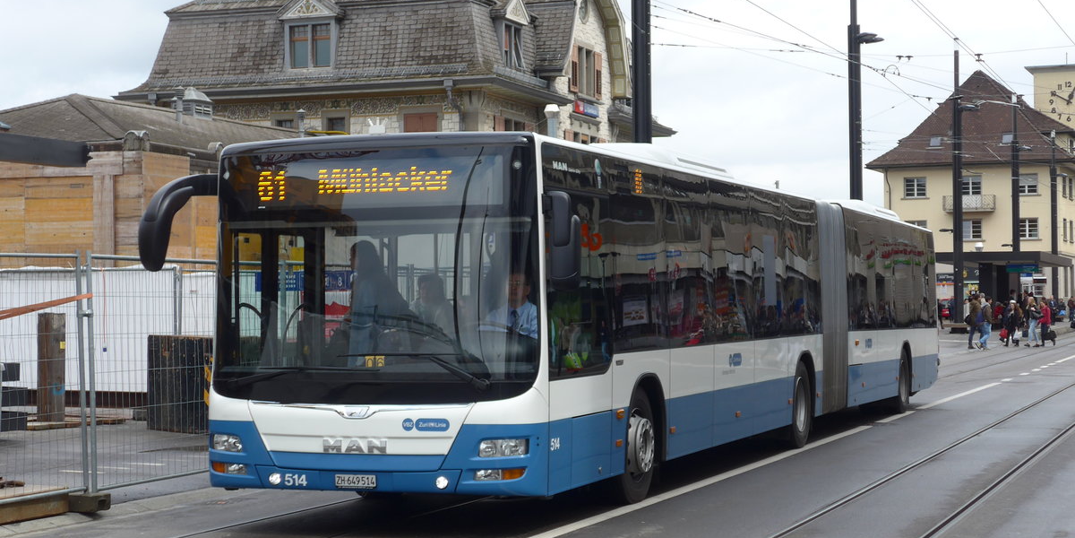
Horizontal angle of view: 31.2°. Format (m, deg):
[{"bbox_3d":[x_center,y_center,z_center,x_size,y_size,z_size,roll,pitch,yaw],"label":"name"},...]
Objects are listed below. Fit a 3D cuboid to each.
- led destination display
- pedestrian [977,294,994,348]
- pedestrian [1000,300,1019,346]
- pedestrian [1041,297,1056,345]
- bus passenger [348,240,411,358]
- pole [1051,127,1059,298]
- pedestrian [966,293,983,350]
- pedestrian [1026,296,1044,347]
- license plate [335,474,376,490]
[{"bbox_3d":[-1.205,-0.603,13.314,2.126,0.400,0.100,0,-1,20],"label":"led destination display"},{"bbox_3d":[14.000,1.718,60.300,0.520,1.652,0.500,0,-1,-18],"label":"pedestrian"},{"bbox_3d":[15.325,1.778,62.500,0.450,1.492,0.520,1,-1,-38],"label":"pedestrian"},{"bbox_3d":[16.893,1.743,63.700,0.500,1.618,0.500,0,-1,-18],"label":"pedestrian"},{"bbox_3d":[-1.243,0.638,14.789,0.420,1.710,0.500,0,-1,20],"label":"bus passenger"},{"bbox_3d":[34.083,-2.934,127.049,0.420,12.388,0.420,0,-1,20],"label":"pole"},{"bbox_3d":[13.836,1.662,61.000,0.500,1.745,0.520,0,-1,-18],"label":"pedestrian"},{"bbox_3d":[16.239,1.734,63.000,0.500,1.633,0.500,0,-1,-18],"label":"pedestrian"},{"bbox_3d":[-1.232,1.442,13.069,0.300,0.081,0.012,0,-1,20],"label":"license plate"}]

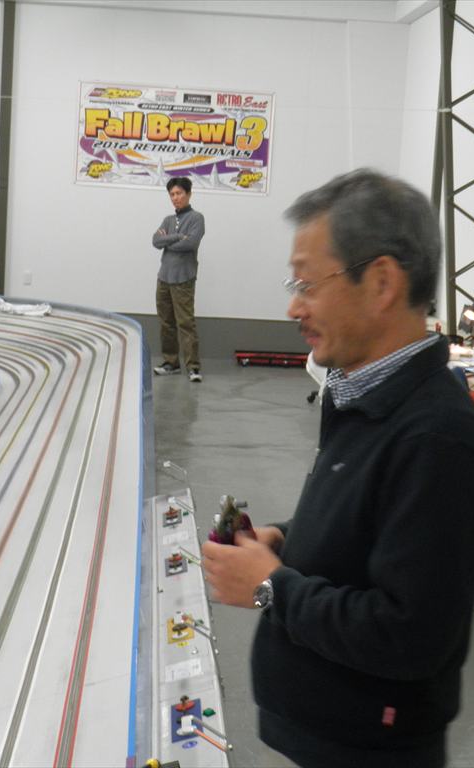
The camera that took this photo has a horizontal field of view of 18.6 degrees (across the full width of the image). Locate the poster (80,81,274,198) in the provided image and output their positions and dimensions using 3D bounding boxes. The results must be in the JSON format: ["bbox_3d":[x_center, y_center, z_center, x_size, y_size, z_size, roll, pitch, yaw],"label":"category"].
[{"bbox_3d":[-0.583,-2.296,13.581,1.820,0.950,0.020,3,8,-5],"label":"poster"}]

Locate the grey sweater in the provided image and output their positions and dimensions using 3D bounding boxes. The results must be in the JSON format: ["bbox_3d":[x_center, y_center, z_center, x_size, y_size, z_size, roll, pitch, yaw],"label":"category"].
[{"bbox_3d":[-0.484,-1.160,12.160,0.420,0.660,0.300,5,8,15],"label":"grey sweater"}]

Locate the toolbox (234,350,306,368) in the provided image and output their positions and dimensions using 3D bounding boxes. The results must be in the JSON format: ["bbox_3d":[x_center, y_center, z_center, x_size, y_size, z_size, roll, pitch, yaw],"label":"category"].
[{"bbox_3d":[0.329,-0.225,13.456,0.670,0.125,0.280,3,8,-5],"label":"toolbox"}]

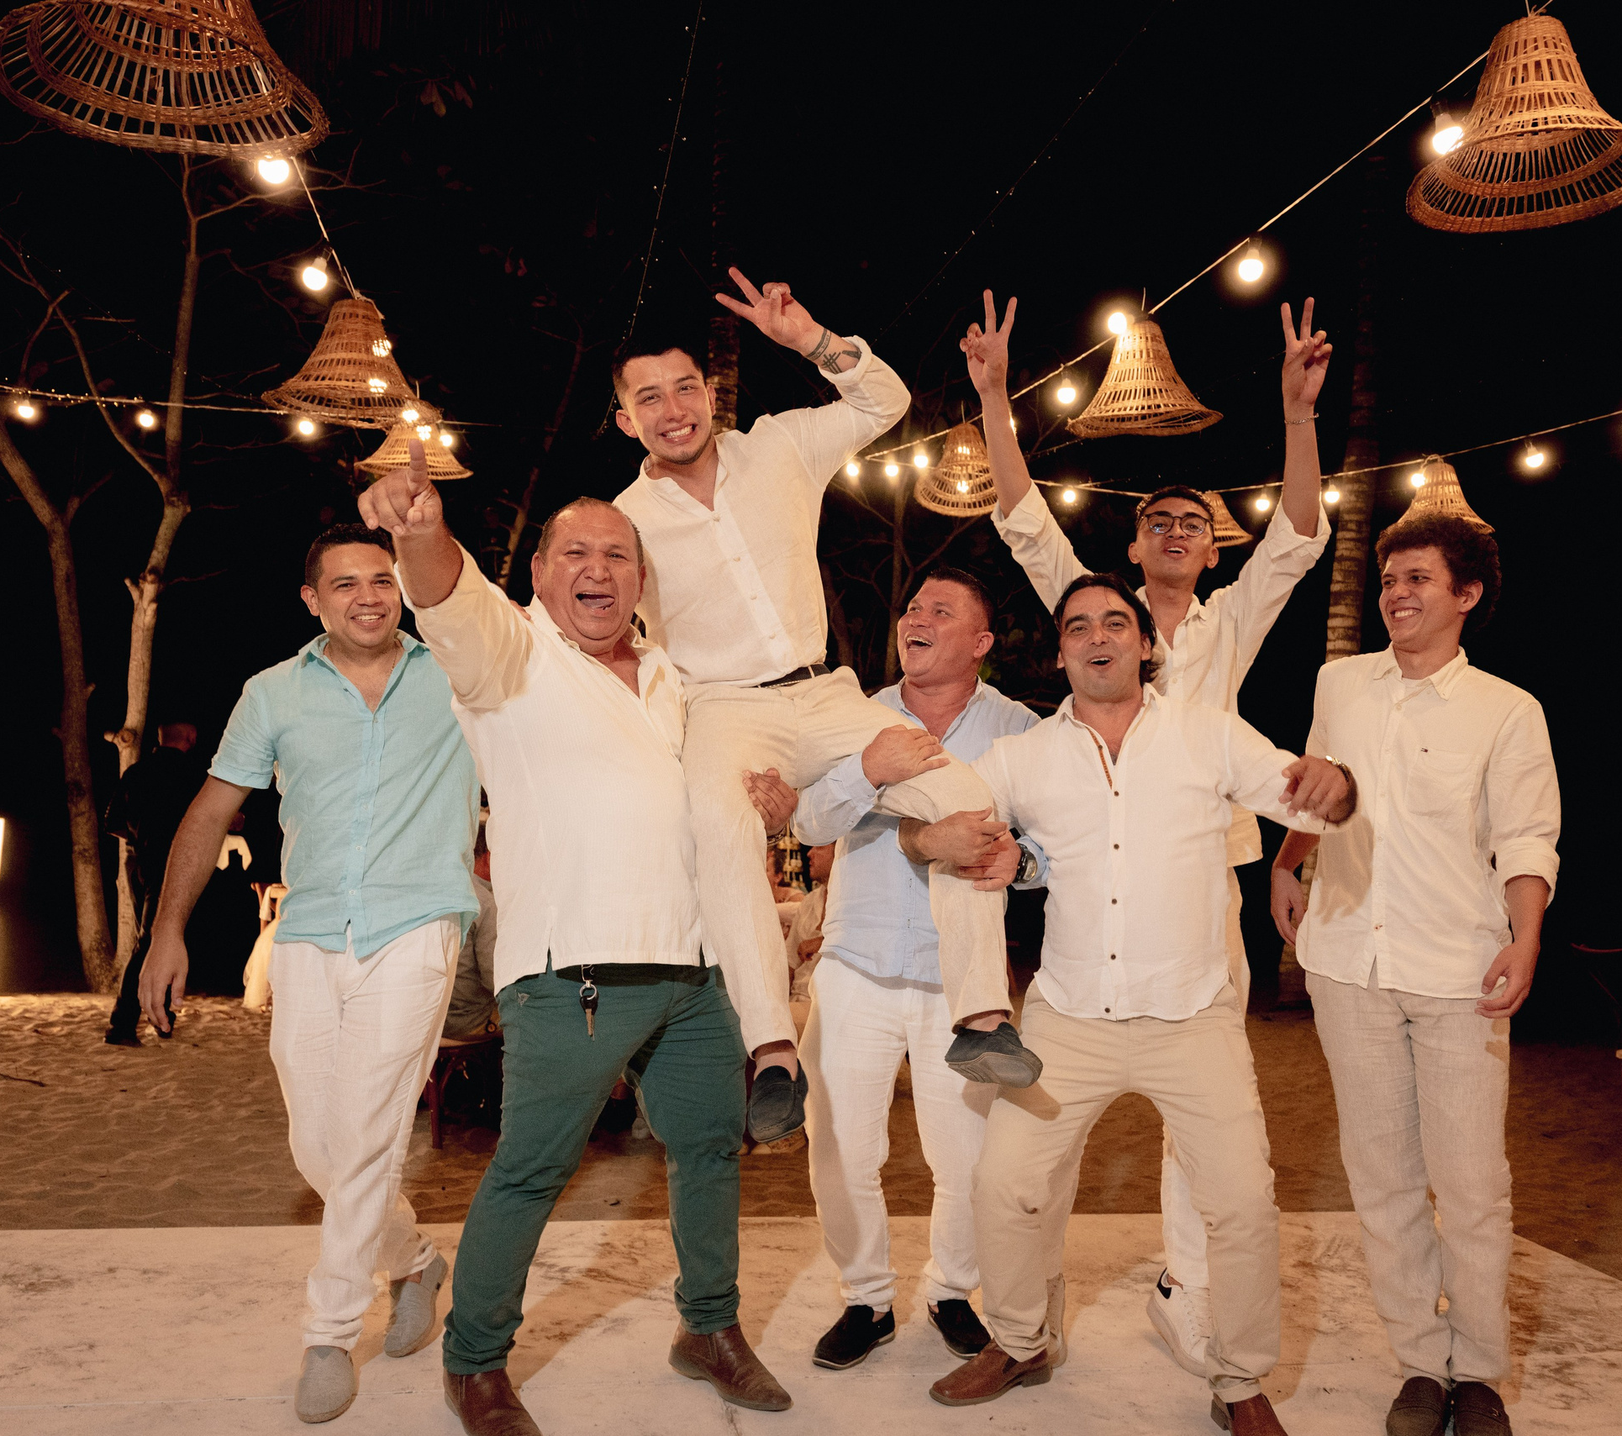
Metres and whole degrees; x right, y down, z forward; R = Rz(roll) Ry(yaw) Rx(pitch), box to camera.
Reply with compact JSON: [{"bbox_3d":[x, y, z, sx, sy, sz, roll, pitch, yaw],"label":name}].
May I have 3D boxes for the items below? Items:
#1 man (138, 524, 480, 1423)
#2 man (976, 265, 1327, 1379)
[{"bbox_3d":[-1.000,0.468,3.102,0.720,1.740,0.560,2,-4,-12],"label":"man"},{"bbox_3d":[0.740,0.234,3.243,0.800,2.300,0.520,1,-4,8],"label":"man"}]

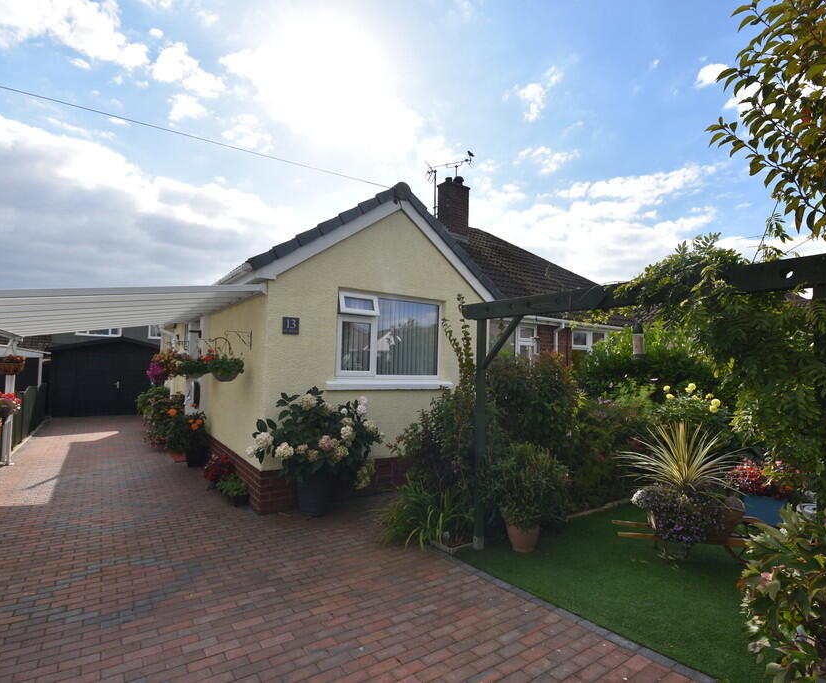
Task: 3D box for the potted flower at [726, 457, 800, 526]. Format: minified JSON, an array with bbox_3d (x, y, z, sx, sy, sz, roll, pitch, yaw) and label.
[{"bbox_3d":[3.780,1.660,4.620,0.620,0.740,0.600,3,-4,-36],"label":"potted flower"}]

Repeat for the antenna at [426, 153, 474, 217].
[{"bbox_3d":[1.095,-4.725,12.800,1.300,2.000,0.700,0,-3,26],"label":"antenna"}]

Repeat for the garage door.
[{"bbox_3d":[-9.077,1.104,12.903,2.750,2.300,0.100,3,-4,-36],"label":"garage door"}]

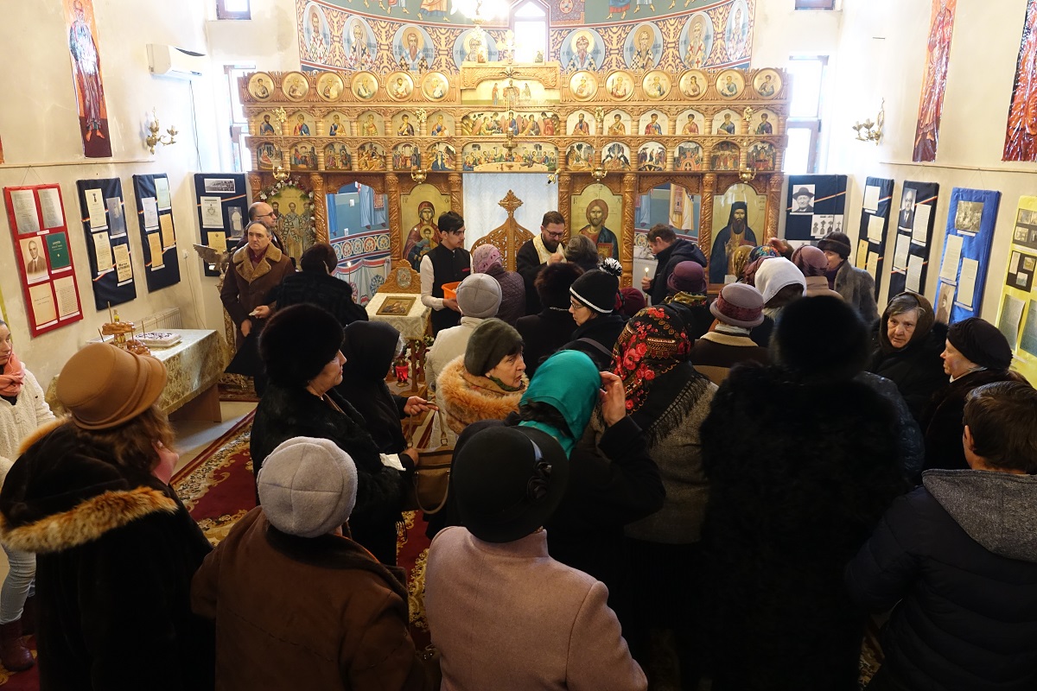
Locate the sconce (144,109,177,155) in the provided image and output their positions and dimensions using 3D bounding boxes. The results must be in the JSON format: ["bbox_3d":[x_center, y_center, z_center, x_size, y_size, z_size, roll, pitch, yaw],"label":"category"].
[{"bbox_3d":[-3.145,-1.881,6.068,0.210,0.420,0.340,1,15,3],"label":"sconce"}]

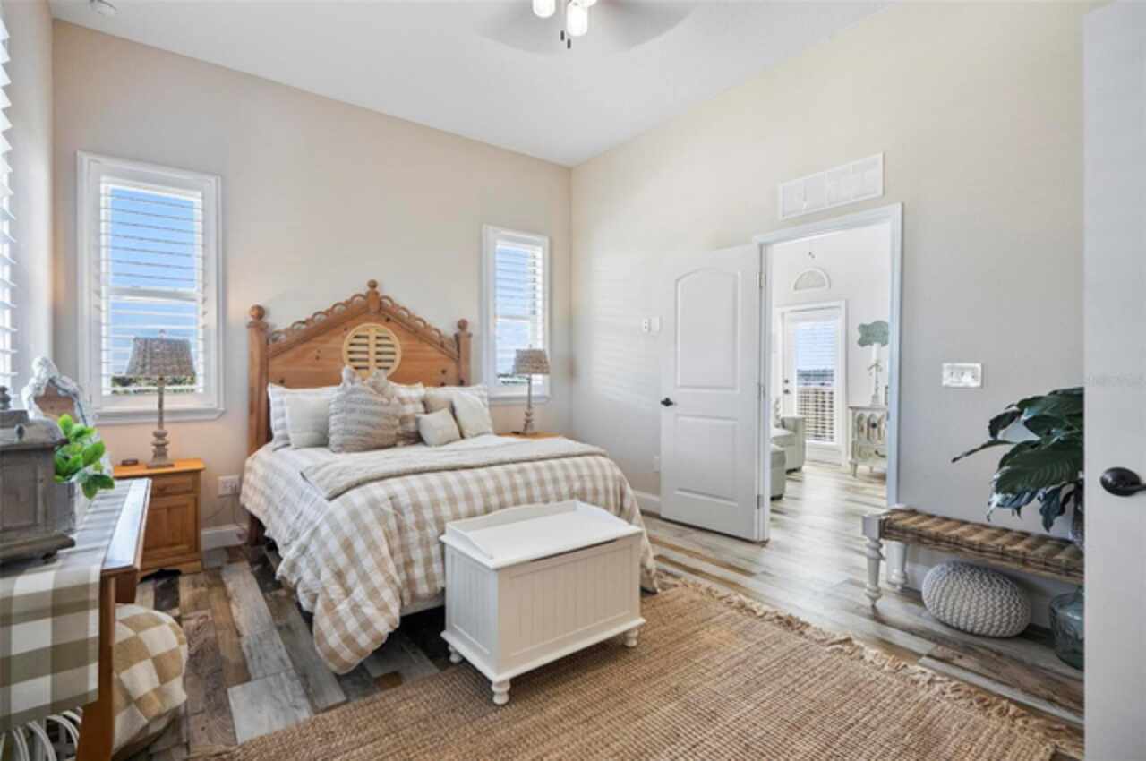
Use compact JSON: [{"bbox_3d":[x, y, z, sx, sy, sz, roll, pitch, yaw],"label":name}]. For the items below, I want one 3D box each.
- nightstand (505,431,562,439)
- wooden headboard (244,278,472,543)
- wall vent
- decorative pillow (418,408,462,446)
[{"bbox_3d":[-0.394,0.786,4.528,0.450,0.620,0.410,-1,2,-36],"label":"nightstand"},{"bbox_3d":[-1.498,0.165,3.799,1.600,1.830,0.110,0,1,-38],"label":"wooden headboard"},{"bbox_3d":[1.520,-1.145,3.044,0.025,0.243,0.635,-1,2,-36],"label":"wall vent"},{"bbox_3d":[-0.937,0.336,3.578,0.280,0.255,0.115,-11,-21,-32],"label":"decorative pillow"}]

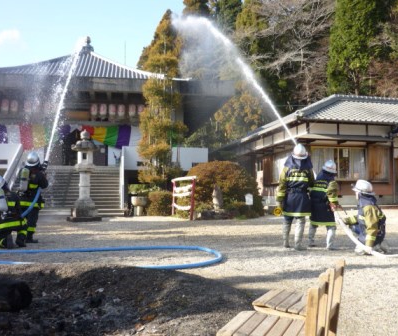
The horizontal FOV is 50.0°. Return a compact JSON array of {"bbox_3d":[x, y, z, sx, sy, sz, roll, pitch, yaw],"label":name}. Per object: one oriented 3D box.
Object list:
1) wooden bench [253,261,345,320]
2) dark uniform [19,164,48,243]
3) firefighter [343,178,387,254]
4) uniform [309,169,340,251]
[{"bbox_3d":[0.665,0.957,2.799,0.500,0.690,0.420,-1,-1,29],"label":"wooden bench"},{"bbox_3d":[-3.119,0.679,8.037,0.470,1.480,0.440,-1,-1,25],"label":"dark uniform"},{"bbox_3d":[2.748,0.782,7.034,0.700,1.230,0.520,-1,-1,28],"label":"firefighter"},{"bbox_3d":[2.189,0.721,7.436,0.500,1.370,0.380,-1,-1,28],"label":"uniform"}]

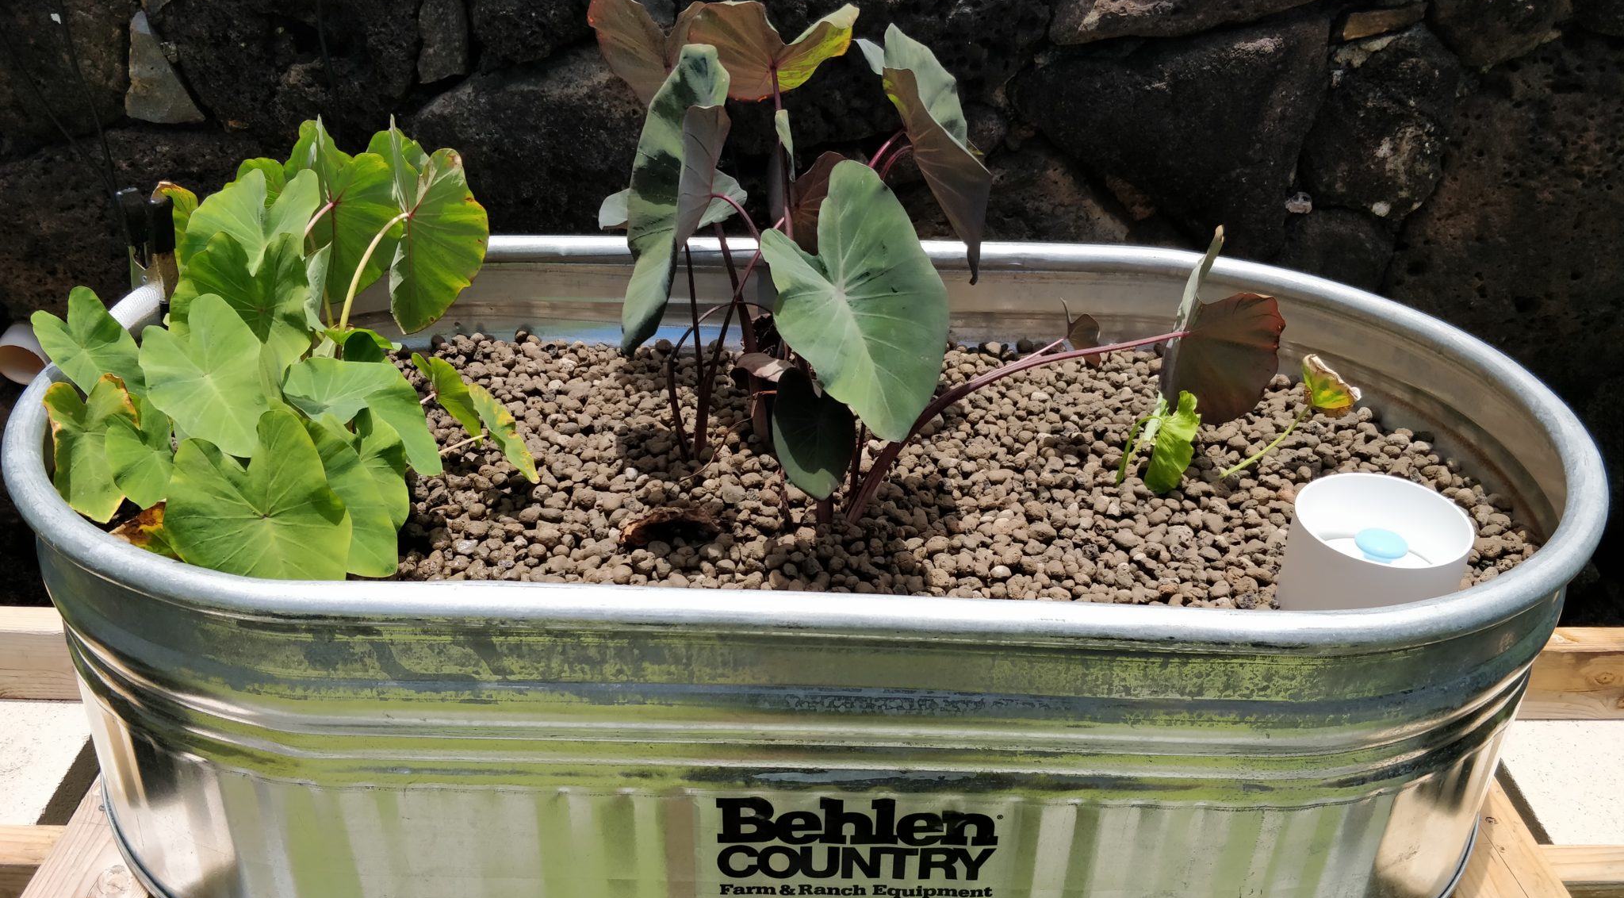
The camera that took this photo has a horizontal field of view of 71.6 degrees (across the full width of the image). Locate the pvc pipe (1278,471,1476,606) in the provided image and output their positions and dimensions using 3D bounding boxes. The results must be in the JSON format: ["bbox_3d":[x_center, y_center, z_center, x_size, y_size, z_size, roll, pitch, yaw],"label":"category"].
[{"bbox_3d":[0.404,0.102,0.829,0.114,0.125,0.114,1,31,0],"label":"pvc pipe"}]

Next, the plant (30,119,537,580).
[{"bbox_3d":[-0.437,-0.086,0.885,0.440,0.275,0.390,1,31,0],"label":"plant"}]

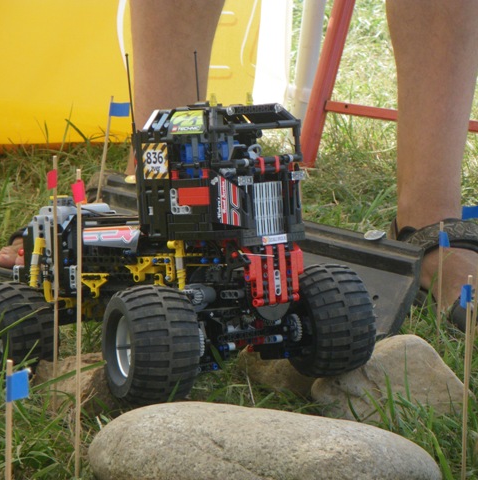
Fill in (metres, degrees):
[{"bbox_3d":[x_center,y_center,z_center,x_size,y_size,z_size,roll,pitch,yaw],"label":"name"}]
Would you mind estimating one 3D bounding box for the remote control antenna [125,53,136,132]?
[{"bbox_3d":[-0.102,-0.139,2.430,0.005,0.076,0.005,-5,3,0],"label":"remote control antenna"}]

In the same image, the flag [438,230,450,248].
[{"bbox_3d":[0.206,-0.001,2.600,0.004,0.015,0.017,-4,11,-41],"label":"flag"}]

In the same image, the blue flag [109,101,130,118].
[{"bbox_3d":[-0.130,-0.142,2.820,0.021,0.015,0.004,6,8,0],"label":"blue flag"}]

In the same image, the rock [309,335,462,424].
[{"bbox_3d":[0.139,0.130,2.430,0.136,0.072,0.105,-1,9,-6],"label":"rock"}]

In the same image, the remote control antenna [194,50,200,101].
[{"bbox_3d":[-0.038,-0.146,2.490,0.005,0.075,0.005,-1,5,45],"label":"remote control antenna"}]

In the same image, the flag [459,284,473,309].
[{"bbox_3d":[0.186,0.046,2.120,0.004,0.016,0.019,8,10,36],"label":"flag"}]

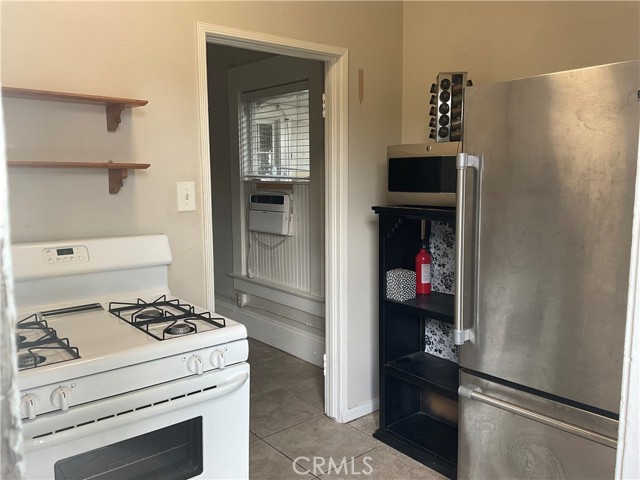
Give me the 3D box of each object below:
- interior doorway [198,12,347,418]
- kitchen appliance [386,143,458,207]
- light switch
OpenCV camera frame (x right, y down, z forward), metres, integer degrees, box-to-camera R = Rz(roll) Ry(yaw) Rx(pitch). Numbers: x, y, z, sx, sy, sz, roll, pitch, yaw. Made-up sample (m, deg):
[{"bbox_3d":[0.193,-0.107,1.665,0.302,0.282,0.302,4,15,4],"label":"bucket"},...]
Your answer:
[{"bbox_3d":[-0.221,0.051,2.746,0.885,2.072,0.140,-6,8,-39],"label":"interior doorway"},{"bbox_3d":[0.667,-0.314,2.668,0.400,0.307,0.520,-6,8,-39],"label":"kitchen appliance"},{"bbox_3d":[-0.584,-0.190,2.357,0.079,0.125,0.014,-6,8,-39],"label":"light switch"}]

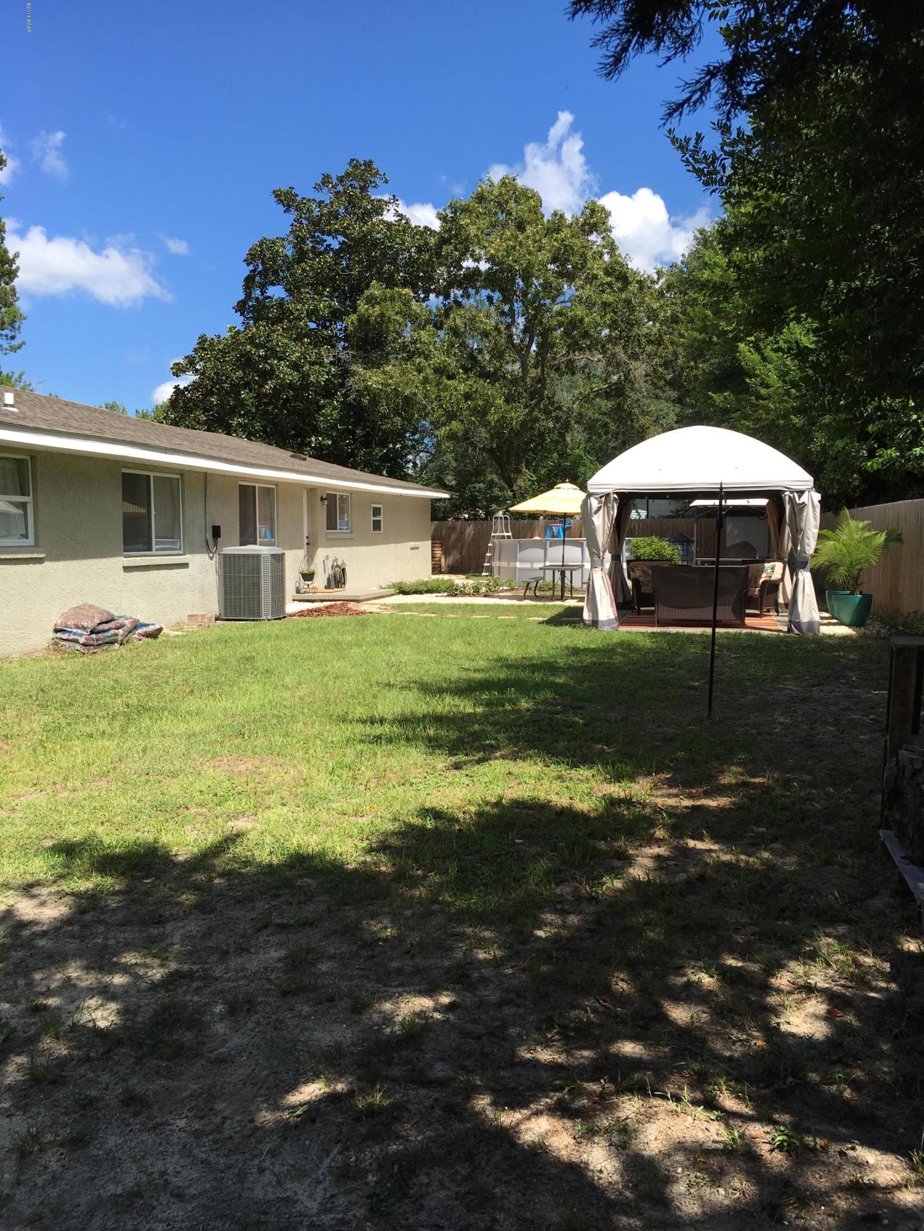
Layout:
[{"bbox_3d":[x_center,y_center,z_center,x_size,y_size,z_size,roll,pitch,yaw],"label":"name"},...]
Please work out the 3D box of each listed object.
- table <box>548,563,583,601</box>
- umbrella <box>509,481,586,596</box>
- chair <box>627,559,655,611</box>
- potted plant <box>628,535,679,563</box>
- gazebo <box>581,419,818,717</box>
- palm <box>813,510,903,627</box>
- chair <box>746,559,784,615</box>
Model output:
[{"bbox_3d":[2.103,-0.665,21.364,0.780,0.670,0.900,1,5,14],"label":"table"},{"bbox_3d":[2.133,-1.552,21.291,2.380,2.450,2.380,3,5,14],"label":"umbrella"},{"bbox_3d":[3.200,-0.479,17.169,0.740,0.890,0.800,0,5,-2],"label":"chair"},{"bbox_3d":[3.730,-0.860,19.994,0.960,1.330,0.920,1,5,14],"label":"potted plant"},{"bbox_3d":[3.550,-1.353,15.541,3.150,2.900,3.500,1,5,14],"label":"gazebo"},{"bbox_3d":[5.770,-0.705,15.043,1.250,1.690,1.200,1,5,14],"label":"palm"},{"bbox_3d":[4.730,-0.460,16.940,0.740,0.890,0.800,4,6,37],"label":"chair"}]

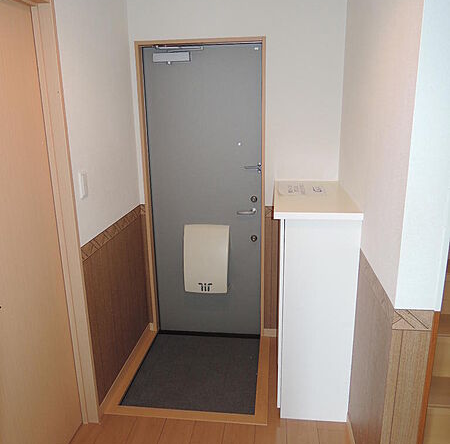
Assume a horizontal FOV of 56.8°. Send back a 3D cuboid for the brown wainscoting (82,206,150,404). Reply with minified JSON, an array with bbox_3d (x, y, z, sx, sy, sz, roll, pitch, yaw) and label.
[{"bbox_3d":[-0.615,0.437,2.523,0.025,0.895,0.910,1,15,7],"label":"brown wainscoting"}]

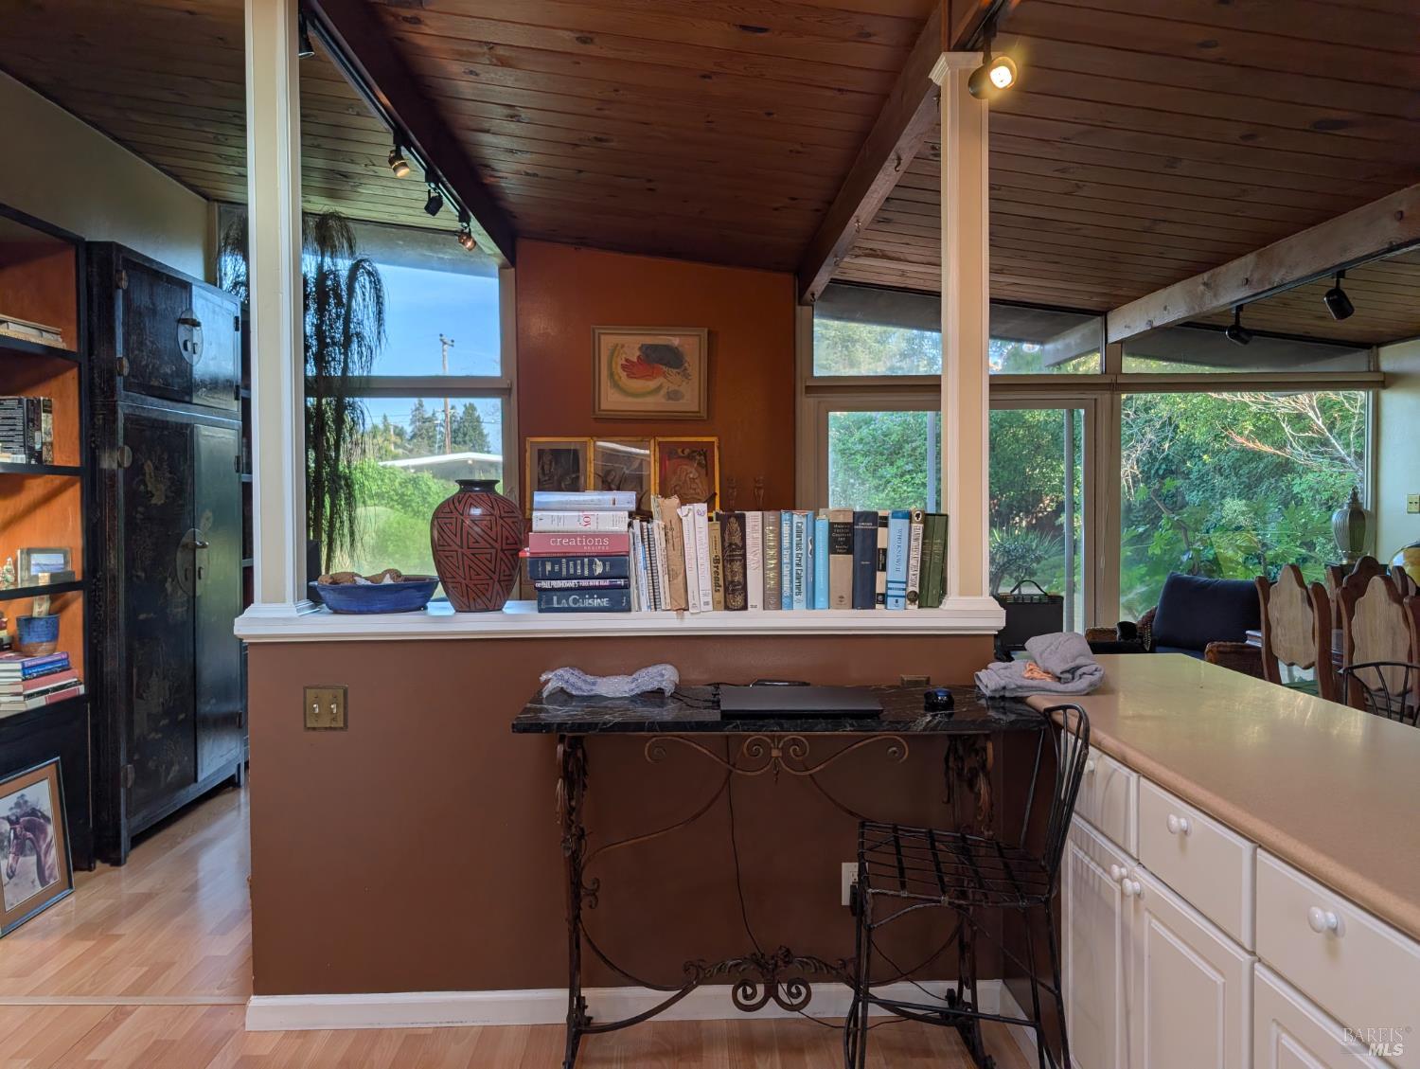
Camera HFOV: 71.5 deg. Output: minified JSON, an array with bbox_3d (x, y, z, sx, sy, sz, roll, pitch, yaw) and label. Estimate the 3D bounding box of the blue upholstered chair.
[{"bbox_3d":[2.533,0.697,5.365,0.808,0.889,0.768,-2,3,-32],"label":"blue upholstered chair"}]

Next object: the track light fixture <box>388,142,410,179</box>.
[{"bbox_3d":[-1.142,-1.375,3.619,0.086,0.131,0.071,0,2,4],"label":"track light fixture"}]

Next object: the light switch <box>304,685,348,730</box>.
[{"bbox_3d":[-0.989,0.449,2.540,0.115,0.116,0.012,0,2,-2],"label":"light switch"}]

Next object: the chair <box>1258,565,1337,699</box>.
[{"bbox_3d":[3.050,0.661,4.790,0.500,1.030,0.460,0,2,-3],"label":"chair"}]

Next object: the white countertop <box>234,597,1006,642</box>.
[{"bbox_3d":[-0.220,0.230,2.710,1.985,0.066,0.330,0,2,-2],"label":"white countertop"}]

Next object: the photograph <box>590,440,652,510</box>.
[{"bbox_3d":[-0.514,-0.338,5.780,0.353,0.455,0.030,0,2,-2],"label":"photograph"}]

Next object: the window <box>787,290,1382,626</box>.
[{"bbox_3d":[2.340,-0.341,6.070,3.560,2.440,0.120,0,2,-2],"label":"window"}]

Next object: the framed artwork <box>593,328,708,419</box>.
[{"bbox_3d":[-0.365,-0.977,5.970,0.707,0.561,0.035,0,2,-2],"label":"framed artwork"}]

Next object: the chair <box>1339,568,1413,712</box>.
[{"bbox_3d":[3.060,0.684,4.180,0.500,1.030,0.460,0,2,-3],"label":"chair"}]

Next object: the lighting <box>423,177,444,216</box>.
[{"bbox_3d":[-1.161,-1.415,4.142,0.081,0.157,0.076,0,2,9],"label":"lighting"}]

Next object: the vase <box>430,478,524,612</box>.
[{"bbox_3d":[-0.629,0.026,2.660,0.250,0.350,0.250,0,2,-2],"label":"vase"}]

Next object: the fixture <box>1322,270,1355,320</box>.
[{"bbox_3d":[2.584,-0.980,4.050,0.125,0.195,0.095,0,2,-3],"label":"fixture"}]

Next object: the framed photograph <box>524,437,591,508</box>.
[{"bbox_3d":[-0.904,-0.337,5.875,0.394,0.480,0.030,0,-3,-2],"label":"framed photograph"}]

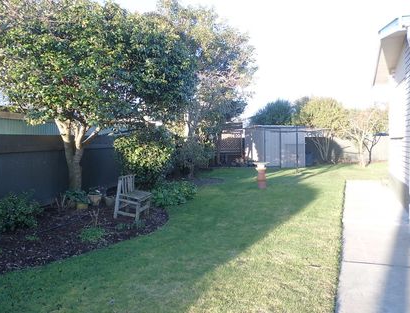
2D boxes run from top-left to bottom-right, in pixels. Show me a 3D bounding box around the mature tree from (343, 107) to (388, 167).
[{"bbox_3d":[8.561,-1.012,17.913,2.450,3.200,2.300,1,3,25],"label":"mature tree"}]

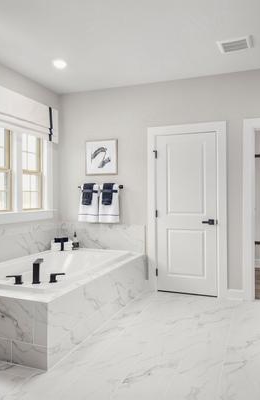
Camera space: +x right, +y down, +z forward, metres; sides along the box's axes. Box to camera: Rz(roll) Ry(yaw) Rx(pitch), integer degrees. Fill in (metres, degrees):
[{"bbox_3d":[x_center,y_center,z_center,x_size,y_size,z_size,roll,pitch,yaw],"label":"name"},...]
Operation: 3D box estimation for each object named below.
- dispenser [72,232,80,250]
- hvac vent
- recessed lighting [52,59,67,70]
[{"bbox_3d":[-0.759,0.576,4.473,0.090,0.260,0.085,0,0,22],"label":"dispenser"},{"bbox_3d":[1.046,-1.521,3.123,0.310,0.020,0.250,0,0,22],"label":"hvac vent"},{"bbox_3d":[-0.791,-1.521,3.563,0.160,0.020,0.160,0,0,22],"label":"recessed lighting"}]

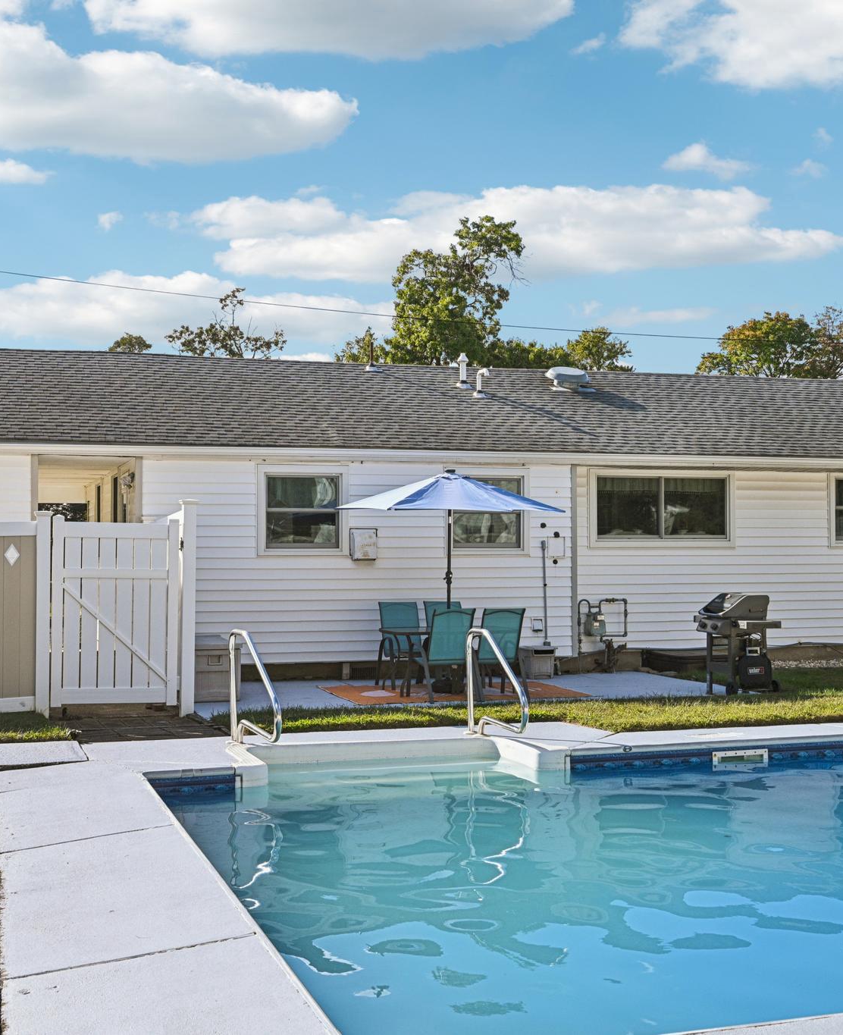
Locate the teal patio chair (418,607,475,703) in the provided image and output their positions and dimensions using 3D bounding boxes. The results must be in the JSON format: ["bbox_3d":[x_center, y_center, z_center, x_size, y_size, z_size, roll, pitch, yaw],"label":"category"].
[{"bbox_3d":[0.277,1.441,13.631,0.560,0.950,0.660,0,-1,-17],"label":"teal patio chair"}]

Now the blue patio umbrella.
[{"bbox_3d":[0.317,0.705,14.260,2.450,2.450,2.350,0,-1,0],"label":"blue patio umbrella"}]

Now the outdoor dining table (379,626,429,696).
[{"bbox_3d":[0.319,1.581,14.290,1.380,0.700,0.950,0,-1,-17],"label":"outdoor dining table"}]

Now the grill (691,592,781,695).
[{"bbox_3d":[3.492,1.374,14.273,0.640,1.100,1.150,0,-1,-17],"label":"grill"}]

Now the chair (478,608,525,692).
[{"bbox_3d":[0.793,1.444,13.779,0.560,0.950,0.660,0,-1,-17],"label":"chair"}]

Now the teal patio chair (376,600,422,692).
[{"bbox_3d":[-0.145,1.468,14.787,0.560,0.950,0.660,0,-1,-17],"label":"teal patio chair"}]

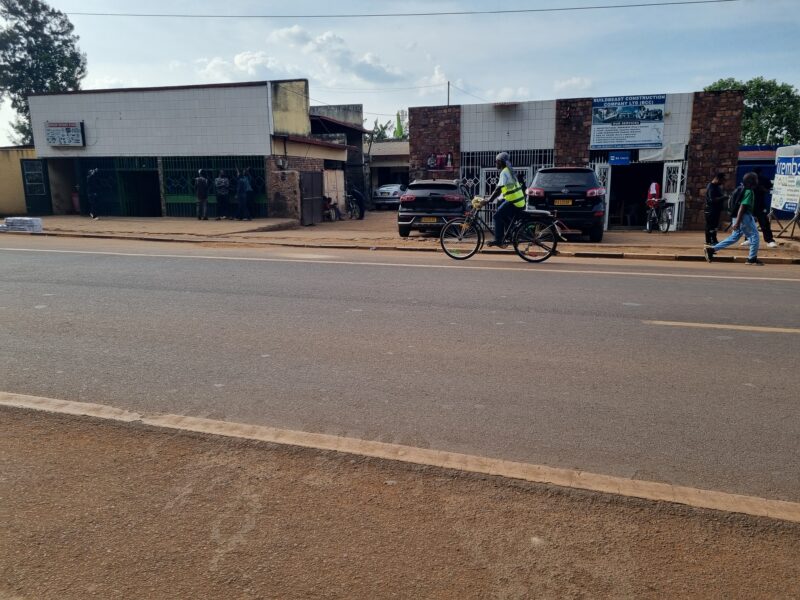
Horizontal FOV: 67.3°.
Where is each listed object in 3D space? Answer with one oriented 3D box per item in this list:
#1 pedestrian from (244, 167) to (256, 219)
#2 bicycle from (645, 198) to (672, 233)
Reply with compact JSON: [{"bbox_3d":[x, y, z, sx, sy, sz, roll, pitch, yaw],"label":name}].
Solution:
[{"bbox_3d":[-5.150,-3.630,20.497,0.500,1.720,0.400,2,11,15],"label":"pedestrian"},{"bbox_3d":[7.399,-2.459,17.221,0.580,1.000,1.650,8,14,35],"label":"bicycle"}]

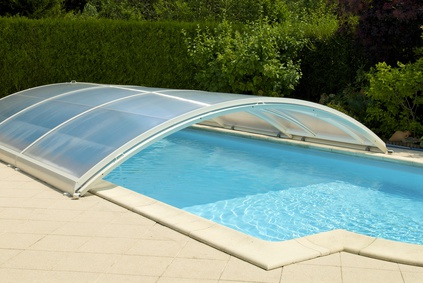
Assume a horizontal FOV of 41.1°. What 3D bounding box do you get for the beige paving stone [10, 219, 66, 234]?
[{"bbox_3d":[-1.584,0.800,5.175,0.402,0.040,0.398,1,8,11],"label":"beige paving stone"}]

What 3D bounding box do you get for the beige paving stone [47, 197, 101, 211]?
[{"bbox_3d":[-1.435,0.688,5.961,0.402,0.040,0.398,1,8,11],"label":"beige paving stone"}]

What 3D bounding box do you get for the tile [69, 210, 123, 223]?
[{"bbox_3d":[-1.107,0.751,5.493,0.402,0.040,0.398,1,8,11],"label":"tile"}]

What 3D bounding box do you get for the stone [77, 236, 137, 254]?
[{"bbox_3d":[-0.852,0.869,4.631,0.402,0.040,0.398,1,8,11],"label":"stone"}]

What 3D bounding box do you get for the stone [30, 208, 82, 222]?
[{"bbox_3d":[-1.510,0.744,5.568,0.402,0.040,0.398,1,8,11],"label":"stone"}]

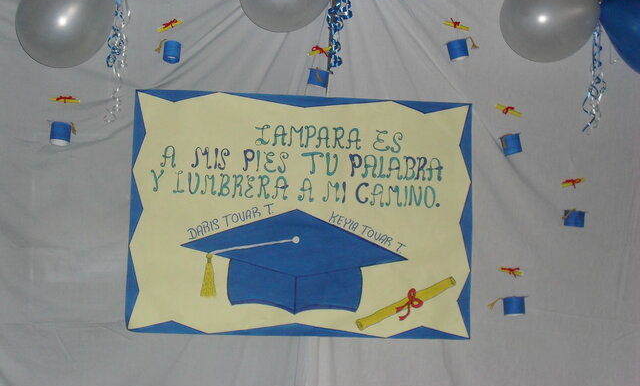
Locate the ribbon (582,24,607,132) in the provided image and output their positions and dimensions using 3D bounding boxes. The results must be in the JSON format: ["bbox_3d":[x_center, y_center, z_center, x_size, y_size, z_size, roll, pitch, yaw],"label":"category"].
[{"bbox_3d":[0.594,-0.250,1.960,0.052,0.234,0.045,2,-5,-4],"label":"ribbon"}]

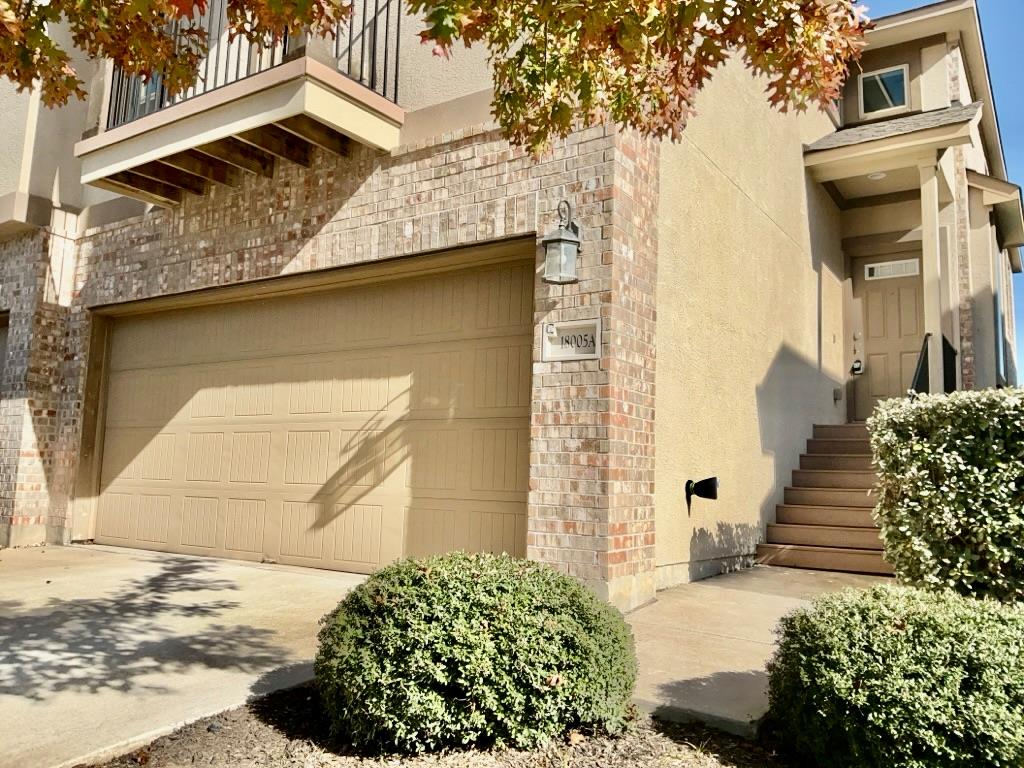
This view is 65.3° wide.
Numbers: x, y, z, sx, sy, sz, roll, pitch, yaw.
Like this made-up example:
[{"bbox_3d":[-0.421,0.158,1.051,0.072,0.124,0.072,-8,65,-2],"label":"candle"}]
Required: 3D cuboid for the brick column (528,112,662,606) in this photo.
[{"bbox_3d":[0.514,-0.138,4.848,0.515,2.895,0.640,-3,-8,33],"label":"brick column"}]

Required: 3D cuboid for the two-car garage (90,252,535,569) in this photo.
[{"bbox_3d":[-1.806,0.327,6.214,4.890,2.140,0.070,-3,-8,33],"label":"two-car garage"}]

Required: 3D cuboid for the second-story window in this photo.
[{"bbox_3d":[4.904,-3.854,10.539,0.615,0.605,0.100,-3,-8,33],"label":"second-story window"}]

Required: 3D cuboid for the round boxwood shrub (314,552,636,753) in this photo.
[{"bbox_3d":[-0.129,0.885,2.833,1.120,0.580,1.120,-3,-8,33],"label":"round boxwood shrub"}]

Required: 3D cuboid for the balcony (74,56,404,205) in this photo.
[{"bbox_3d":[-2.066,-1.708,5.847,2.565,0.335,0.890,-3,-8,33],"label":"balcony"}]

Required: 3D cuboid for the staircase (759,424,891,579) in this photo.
[{"bbox_3d":[3.229,0.982,7.570,1.150,1.325,2.300,-3,-8,33],"label":"staircase"}]

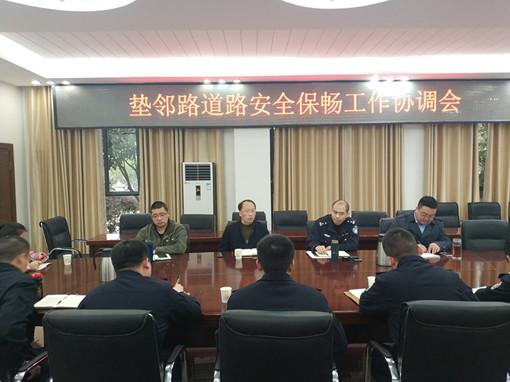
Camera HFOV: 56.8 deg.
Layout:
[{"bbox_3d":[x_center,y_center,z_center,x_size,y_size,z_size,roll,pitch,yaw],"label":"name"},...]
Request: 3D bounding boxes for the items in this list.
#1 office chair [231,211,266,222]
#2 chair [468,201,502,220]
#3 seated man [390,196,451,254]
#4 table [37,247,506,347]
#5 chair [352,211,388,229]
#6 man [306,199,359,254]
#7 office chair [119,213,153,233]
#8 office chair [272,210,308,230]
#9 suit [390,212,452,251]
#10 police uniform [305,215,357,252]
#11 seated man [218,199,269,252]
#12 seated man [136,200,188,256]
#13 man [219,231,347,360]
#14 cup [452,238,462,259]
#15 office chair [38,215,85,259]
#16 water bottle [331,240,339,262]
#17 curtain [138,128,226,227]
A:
[{"bbox_3d":[-0.063,0.758,5.759,0.570,0.980,0.610,-1,3,0],"label":"office chair"},{"bbox_3d":[3.189,0.682,6.468,0.560,1.020,0.620,-1,3,3],"label":"chair"},{"bbox_3d":[1.619,0.688,4.675,0.600,1.250,0.750,0,3,9],"label":"seated man"},{"bbox_3d":[0.433,1.004,3.560,4.350,0.760,1.900,-1,3,0],"label":"table"},{"bbox_3d":[1.429,0.741,5.690,0.570,0.980,0.610,-1,3,5],"label":"chair"},{"bbox_3d":[0.769,0.698,4.695,0.560,1.250,0.750,0,3,11],"label":"man"},{"bbox_3d":[-1.463,0.780,5.719,0.570,0.980,0.610,-1,3,-3],"label":"office chair"},{"bbox_3d":[0.466,0.750,5.769,0.570,0.980,0.610,-1,3,0],"label":"office chair"},{"bbox_3d":[1.616,0.490,4.634,0.600,0.600,0.460,0,3,9],"label":"suit"},{"bbox_3d":[0.766,0.500,4.654,0.550,0.600,0.460,0,3,11],"label":"police uniform"},{"bbox_3d":[-0.111,0.699,4.550,0.520,1.240,0.760,-1,3,-3],"label":"seated man"},{"bbox_3d":[-0.887,0.712,4.520,0.530,1.240,0.760,0,3,8],"label":"seated man"},{"bbox_3d":[0.150,0.827,2.448,0.600,1.240,0.780,-1,3,2],"label":"man"},{"bbox_3d":[1.726,0.486,4.015,0.070,0.165,0.070,-1,3,0],"label":"cup"},{"bbox_3d":[-2.120,0.817,5.200,0.600,1.020,0.570,0,3,12],"label":"office chair"},{"bbox_3d":[0.673,0.507,3.994,0.067,0.185,0.067,-1,3,0],"label":"water bottle"},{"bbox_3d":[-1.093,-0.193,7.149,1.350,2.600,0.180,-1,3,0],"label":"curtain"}]

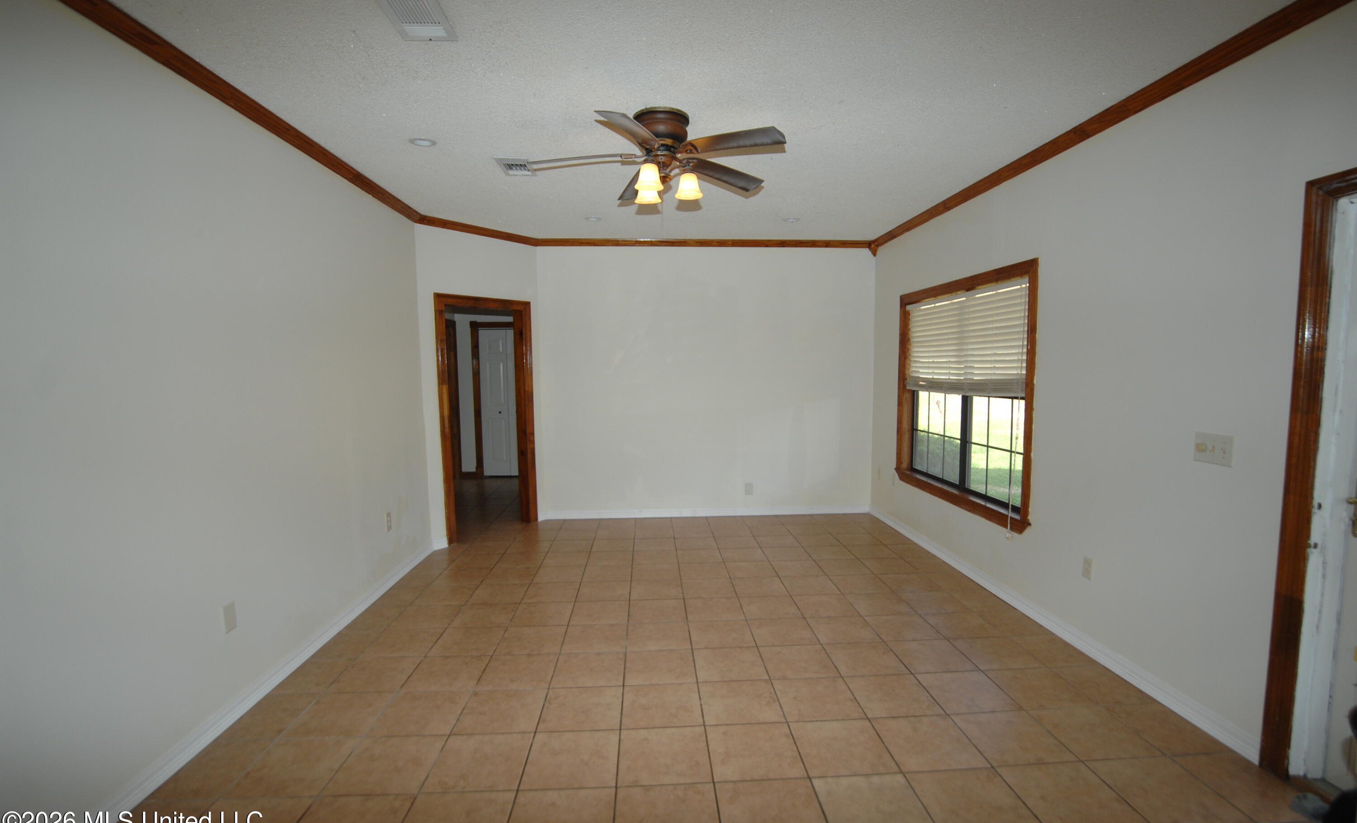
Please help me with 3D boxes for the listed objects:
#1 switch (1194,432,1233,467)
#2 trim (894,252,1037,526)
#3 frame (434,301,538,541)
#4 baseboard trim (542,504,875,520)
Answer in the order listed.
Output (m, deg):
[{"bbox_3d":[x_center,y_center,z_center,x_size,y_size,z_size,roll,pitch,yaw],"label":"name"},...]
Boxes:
[{"bbox_3d":[2.144,0.152,2.267,0.022,0.118,0.156,-1,5,-4],"label":"switch"},{"bbox_3d":[2.051,-0.133,4.149,0.130,1.623,1.759,-1,5,-4],"label":"trim"},{"bbox_3d":[-1.718,0.052,5.087,0.150,2.108,0.945,3,6,38],"label":"frame"},{"bbox_3d":[0.296,1.005,5.609,3.268,0.080,0.016,-1,5,-2],"label":"baseboard trim"}]

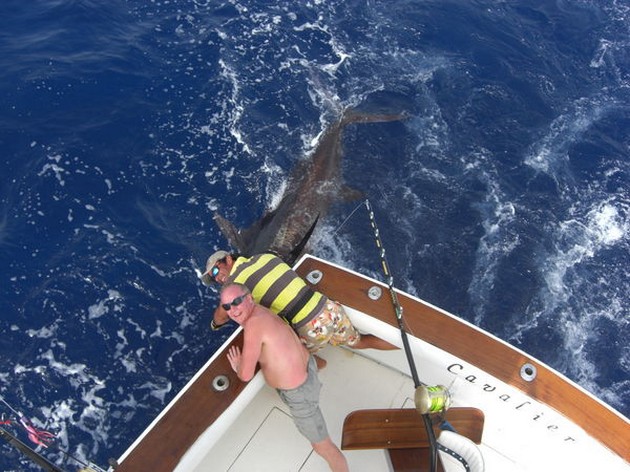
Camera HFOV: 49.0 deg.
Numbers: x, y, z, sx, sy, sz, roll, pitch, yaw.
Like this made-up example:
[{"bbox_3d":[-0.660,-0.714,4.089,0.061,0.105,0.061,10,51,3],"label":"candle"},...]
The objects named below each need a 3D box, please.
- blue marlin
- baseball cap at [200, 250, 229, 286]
[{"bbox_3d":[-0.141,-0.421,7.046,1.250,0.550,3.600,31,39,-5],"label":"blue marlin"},{"bbox_3d":[-0.672,0.210,4.600,0.260,0.180,0.140,-39,58,-17],"label":"baseball cap"}]

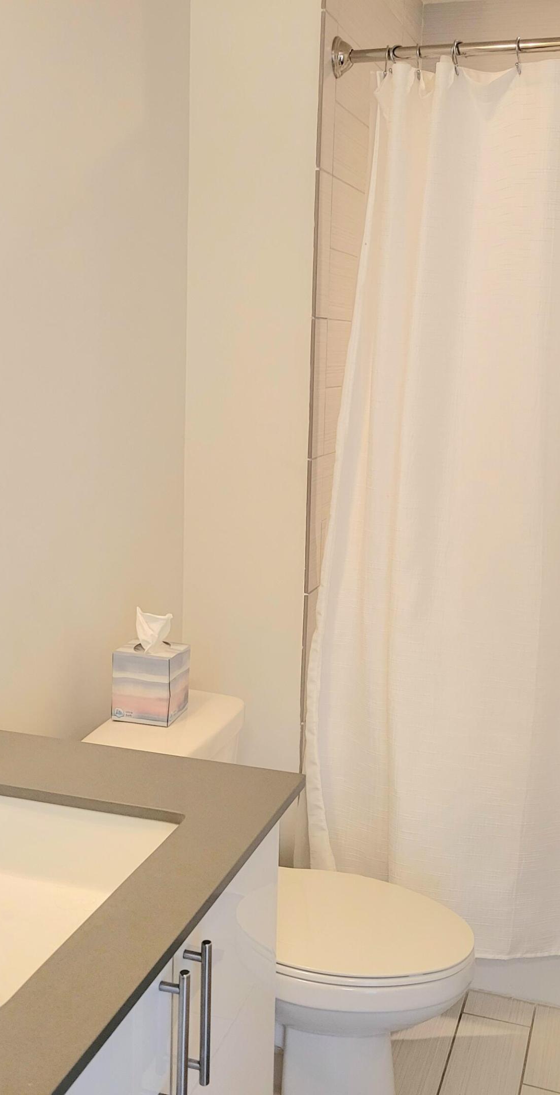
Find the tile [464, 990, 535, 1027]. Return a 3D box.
[{"bbox_3d":[0.503,1.060,2.509,0.150,0.010,0.094,5,11,17],"label":"tile"}]

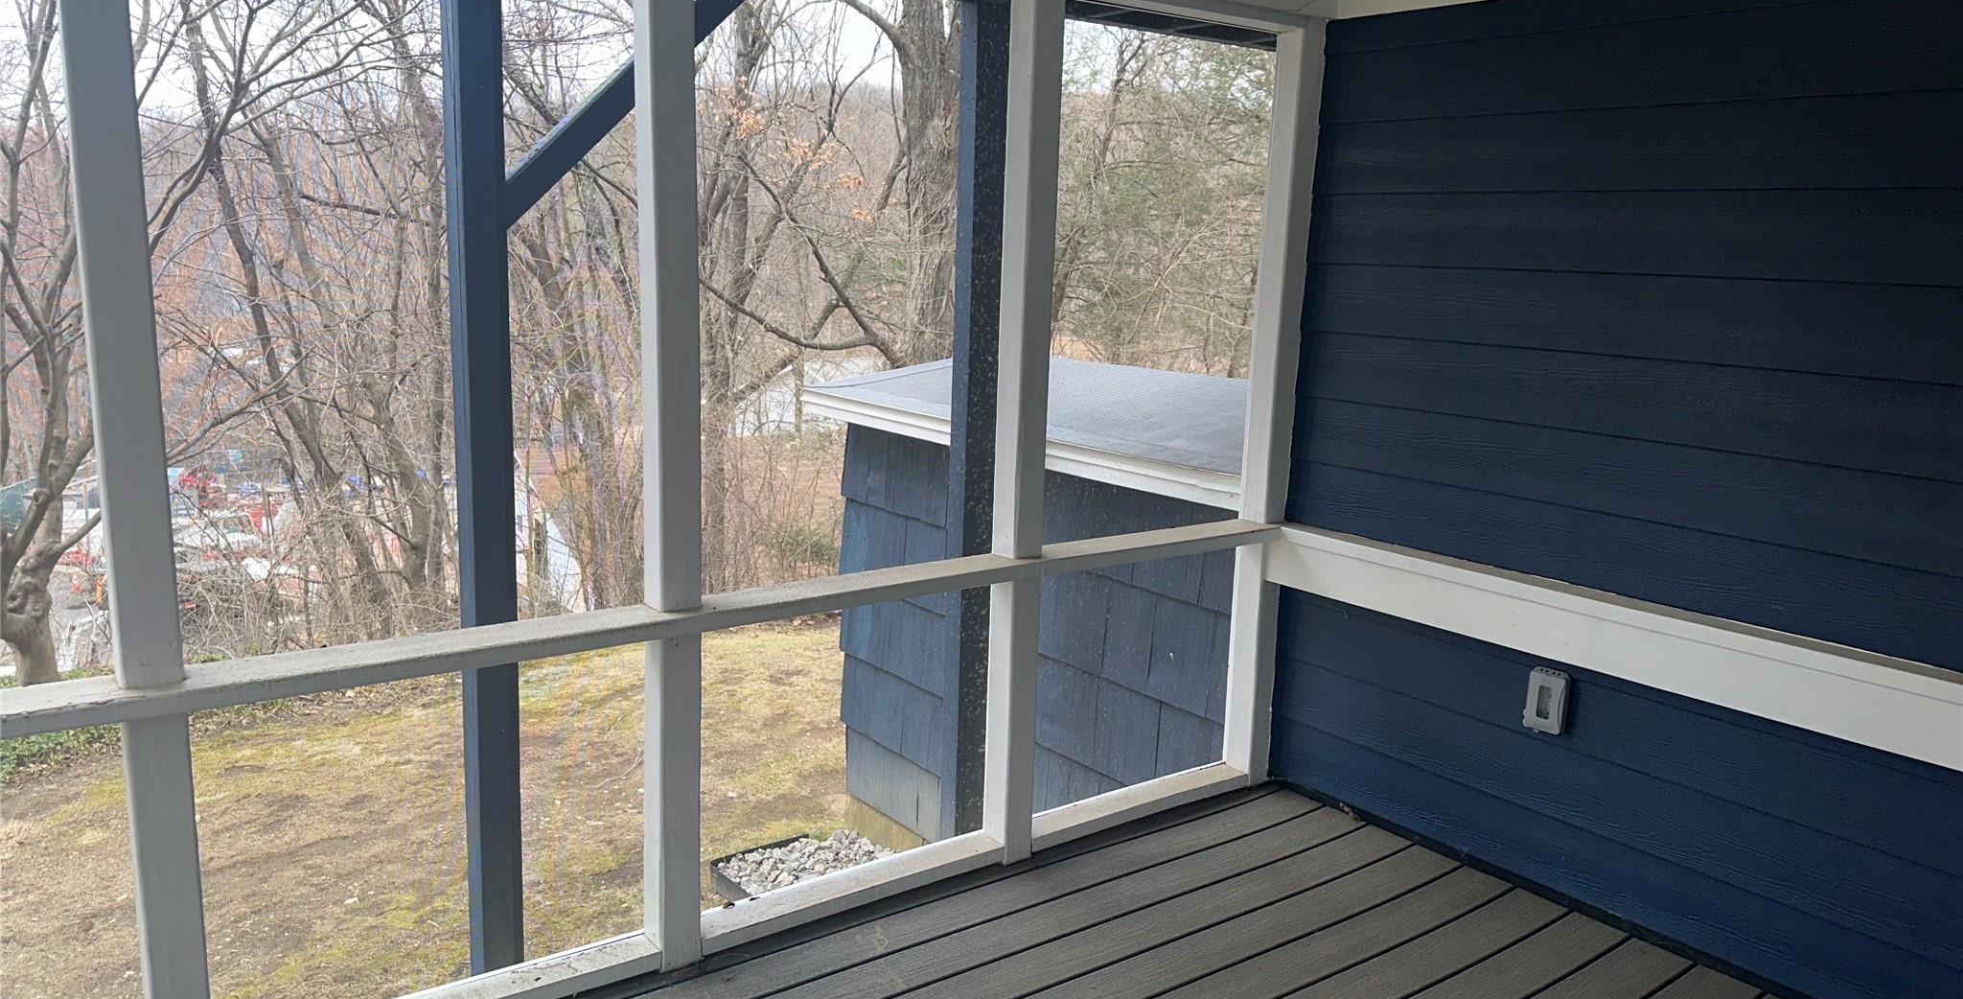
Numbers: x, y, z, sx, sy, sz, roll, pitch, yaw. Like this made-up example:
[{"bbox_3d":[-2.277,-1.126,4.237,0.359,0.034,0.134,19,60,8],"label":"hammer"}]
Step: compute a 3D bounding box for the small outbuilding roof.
[{"bbox_3d":[0.550,-0.372,5.543,1.280,0.300,2.896,-6,13,-36],"label":"small outbuilding roof"}]

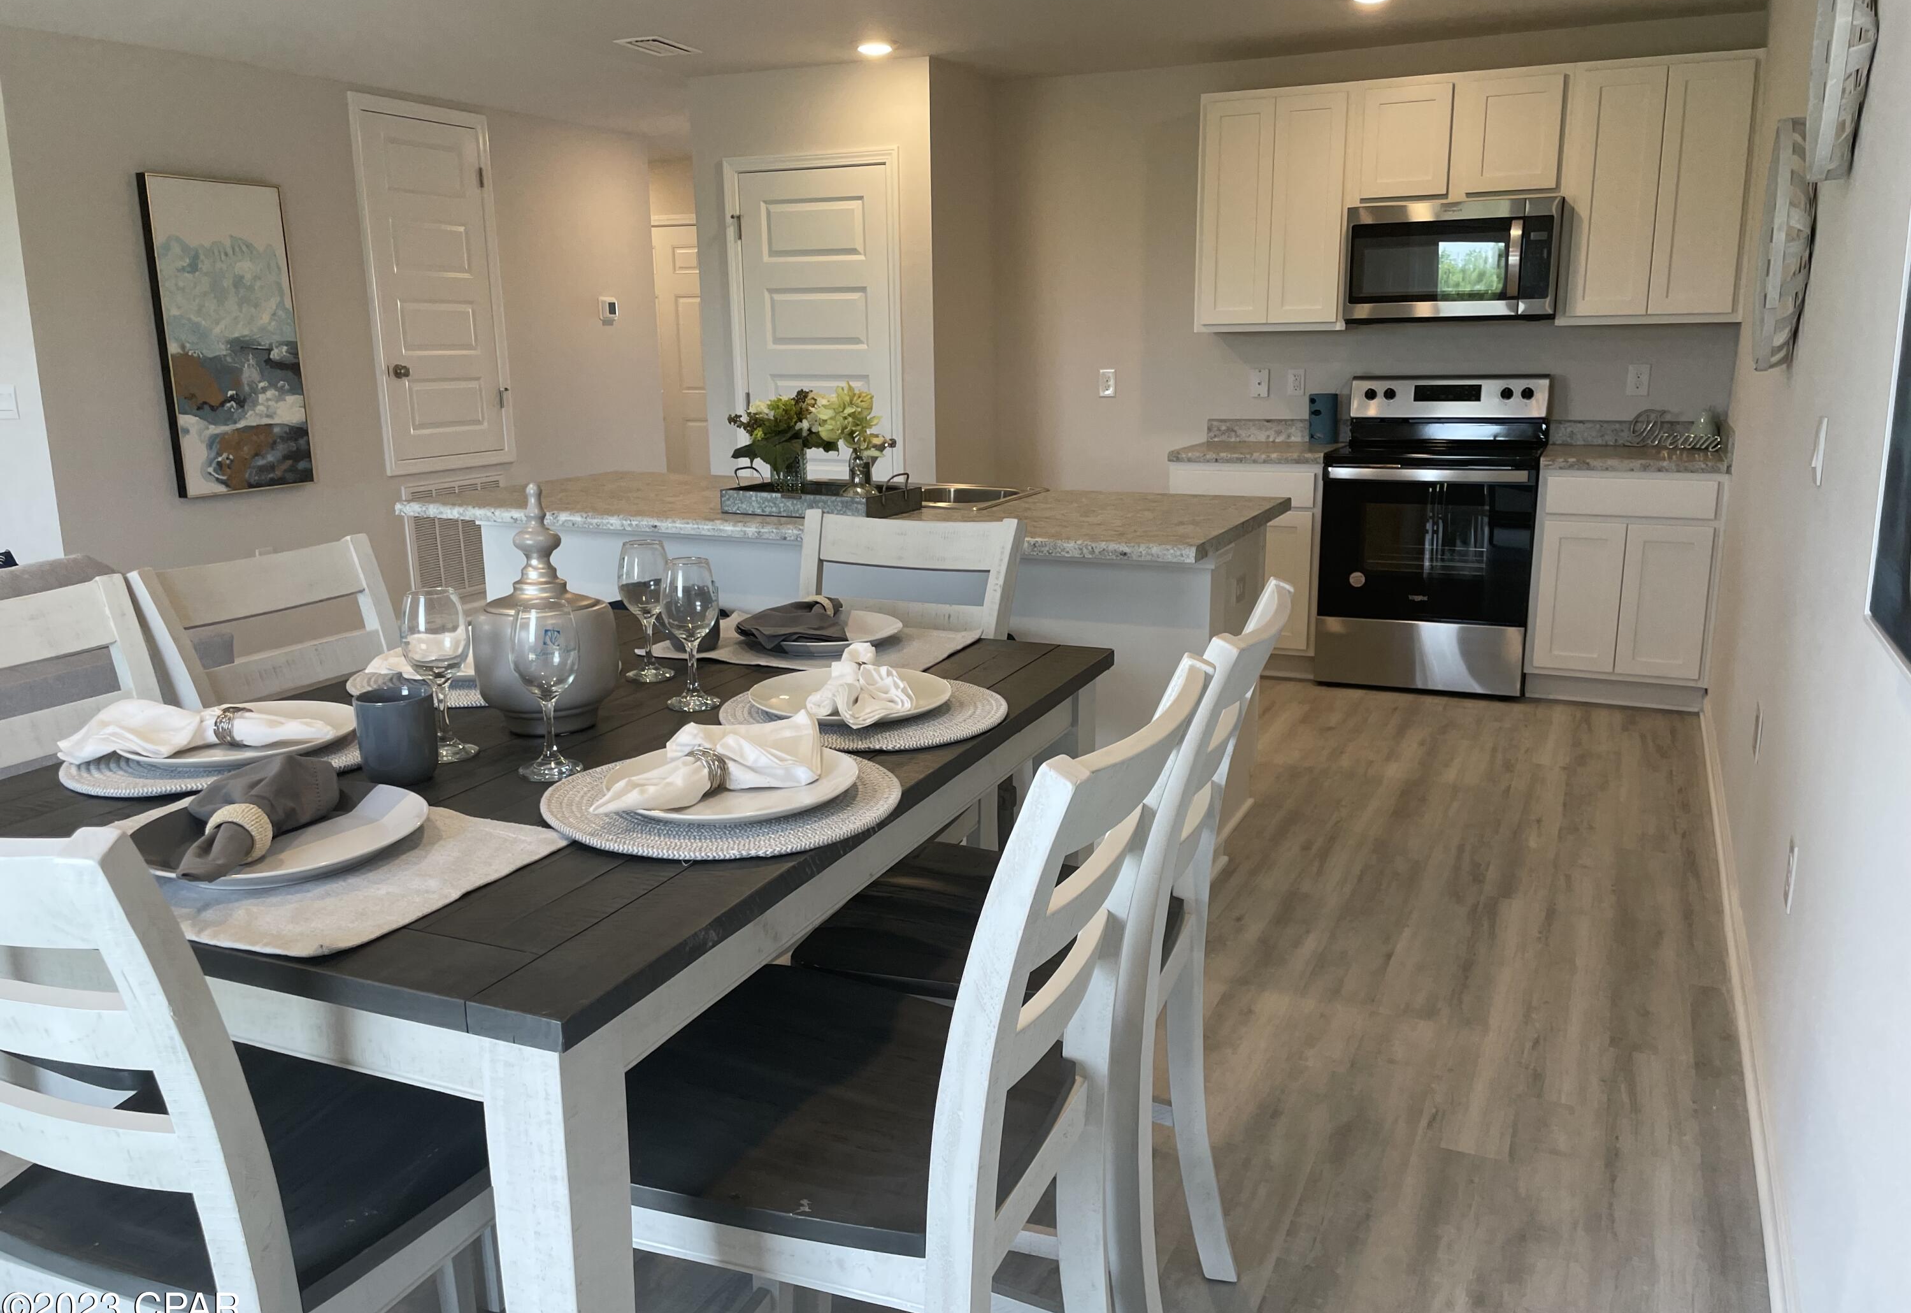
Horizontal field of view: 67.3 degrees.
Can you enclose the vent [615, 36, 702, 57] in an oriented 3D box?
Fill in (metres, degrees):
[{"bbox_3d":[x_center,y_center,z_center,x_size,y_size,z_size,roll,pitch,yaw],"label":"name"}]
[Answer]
[{"bbox_3d":[-1.110,-2.269,5.364,0.200,0.020,0.340,5,15,25],"label":"vent"}]

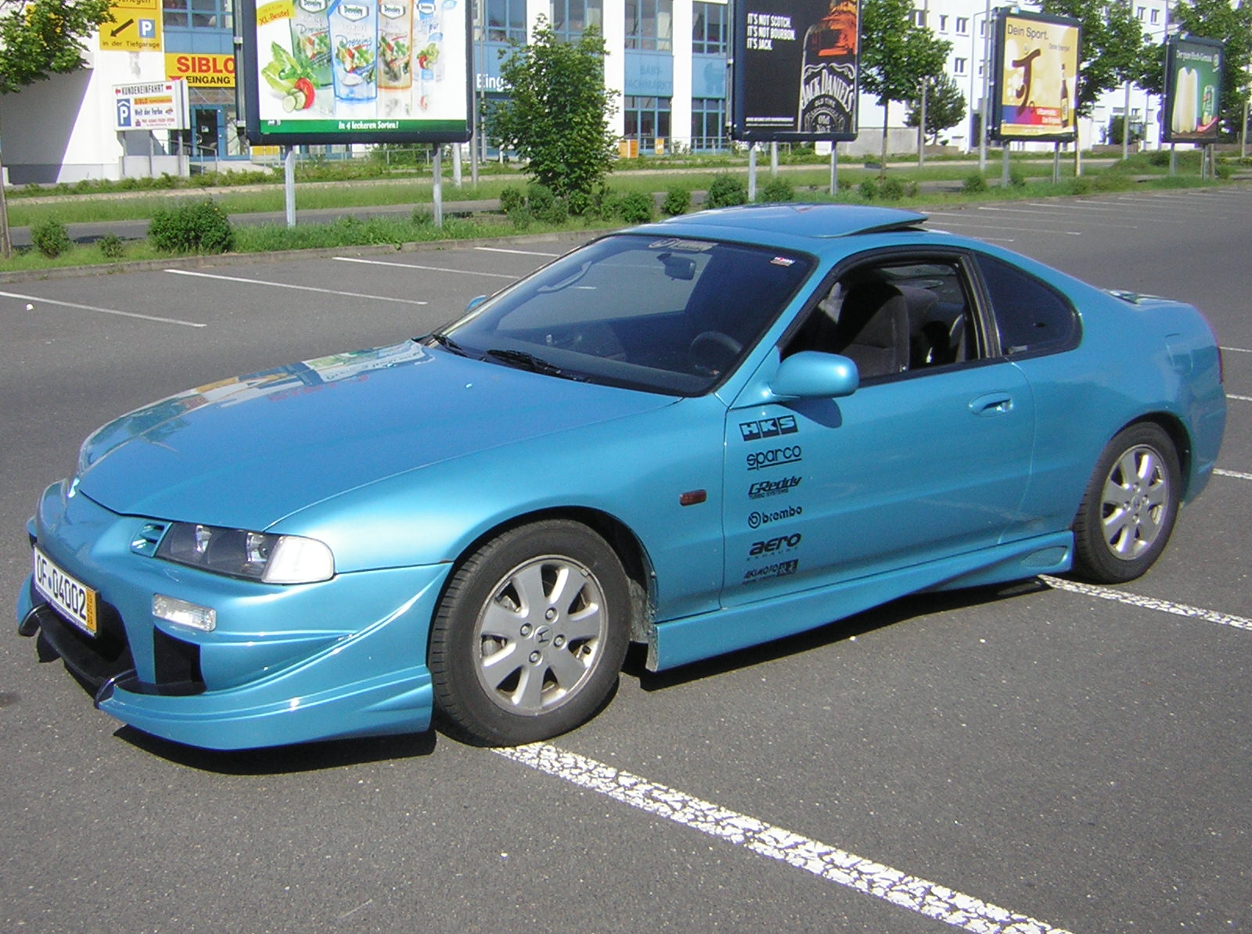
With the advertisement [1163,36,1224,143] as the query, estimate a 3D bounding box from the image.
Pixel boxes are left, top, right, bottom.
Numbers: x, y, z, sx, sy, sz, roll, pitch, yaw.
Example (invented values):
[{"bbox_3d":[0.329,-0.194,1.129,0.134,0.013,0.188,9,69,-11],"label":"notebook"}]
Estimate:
[{"bbox_3d":[16.081,-10.634,41.006,0.170,2.790,3.830,11,16,41],"label":"advertisement"}]

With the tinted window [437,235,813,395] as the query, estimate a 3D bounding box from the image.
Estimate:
[{"bbox_3d":[-0.043,-0.527,4.682,0.800,0.110,1.470,-42,32,-24],"label":"tinted window"}]

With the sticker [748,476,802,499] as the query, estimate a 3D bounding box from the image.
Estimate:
[{"bbox_3d":[0.419,0.056,4.053,0.195,0.042,0.008,-9,12,-36],"label":"sticker"}]

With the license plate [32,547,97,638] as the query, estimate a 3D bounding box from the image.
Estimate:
[{"bbox_3d":[-1.456,0.319,3.749,0.025,0.118,0.520,-6,13,-37],"label":"license plate"}]

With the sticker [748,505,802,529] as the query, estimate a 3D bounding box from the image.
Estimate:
[{"bbox_3d":[0.419,0.142,4.043,0.205,0.041,0.010,-9,15,-37],"label":"sticker"}]

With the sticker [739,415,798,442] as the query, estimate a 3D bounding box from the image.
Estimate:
[{"bbox_3d":[0.400,-0.108,4.029,0.205,0.054,0.008,-9,3,-36],"label":"sticker"}]

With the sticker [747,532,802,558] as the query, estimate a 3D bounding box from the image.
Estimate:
[{"bbox_3d":[0.419,0.224,4.067,0.204,0.047,0.010,-9,15,-37],"label":"sticker"}]

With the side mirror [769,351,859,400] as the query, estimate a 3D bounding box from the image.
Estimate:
[{"bbox_3d":[0.516,-0.252,4.004,0.130,0.120,0.220,-9,15,-36],"label":"side mirror"}]

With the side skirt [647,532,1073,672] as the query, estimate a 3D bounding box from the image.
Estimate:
[{"bbox_3d":[0.792,0.383,4.433,1.810,0.145,0.090,-9,15,-36],"label":"side skirt"}]

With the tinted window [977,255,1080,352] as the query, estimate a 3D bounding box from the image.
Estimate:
[{"bbox_3d":[1.343,-0.549,4.849,0.440,0.350,0.050,-10,-12,-40],"label":"tinted window"}]

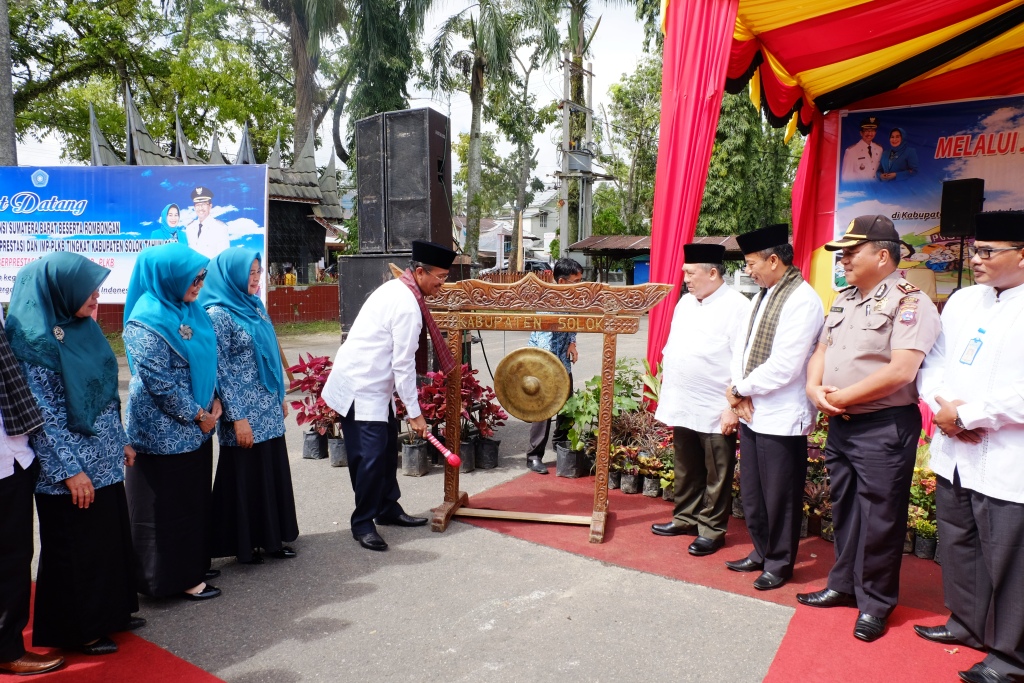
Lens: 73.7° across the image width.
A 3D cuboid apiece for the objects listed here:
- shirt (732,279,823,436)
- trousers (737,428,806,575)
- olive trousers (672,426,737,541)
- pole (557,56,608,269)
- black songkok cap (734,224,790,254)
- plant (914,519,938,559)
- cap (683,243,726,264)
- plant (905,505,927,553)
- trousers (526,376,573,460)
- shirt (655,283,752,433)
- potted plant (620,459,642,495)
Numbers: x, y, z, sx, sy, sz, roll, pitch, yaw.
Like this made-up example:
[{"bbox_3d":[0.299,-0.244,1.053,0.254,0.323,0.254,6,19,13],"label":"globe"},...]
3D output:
[{"bbox_3d":[1.304,0.082,3.369,0.365,0.771,0.477,-1,4,-17],"label":"shirt"},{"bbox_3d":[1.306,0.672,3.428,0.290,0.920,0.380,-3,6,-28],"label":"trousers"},{"bbox_3d":[1.100,0.655,3.857,0.300,0.900,0.400,-2,6,-25],"label":"olive trousers"},{"bbox_3d":[2.465,-5.104,24.393,1.218,10.045,2.029,2,4,33],"label":"pole"},{"bbox_3d":[1.200,-0.486,3.270,0.260,0.105,0.190,-12,9,-24],"label":"black songkok cap"},{"bbox_3d":[2.243,1.053,3.700,0.137,0.200,0.137,4,7,31],"label":"plant"},{"bbox_3d":[1.060,-0.485,3.760,0.250,0.105,0.190,-2,5,-23],"label":"cap"},{"bbox_3d":[2.184,1.035,3.780,0.180,0.260,0.180,-3,6,-32],"label":"plant"},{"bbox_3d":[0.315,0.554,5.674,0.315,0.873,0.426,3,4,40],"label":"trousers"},{"bbox_3d":[1.077,0.090,3.820,0.360,0.790,0.500,-3,5,-28],"label":"shirt"},{"bbox_3d":[0.825,0.922,4.755,0.160,0.245,0.160,0,6,0],"label":"potted plant"}]

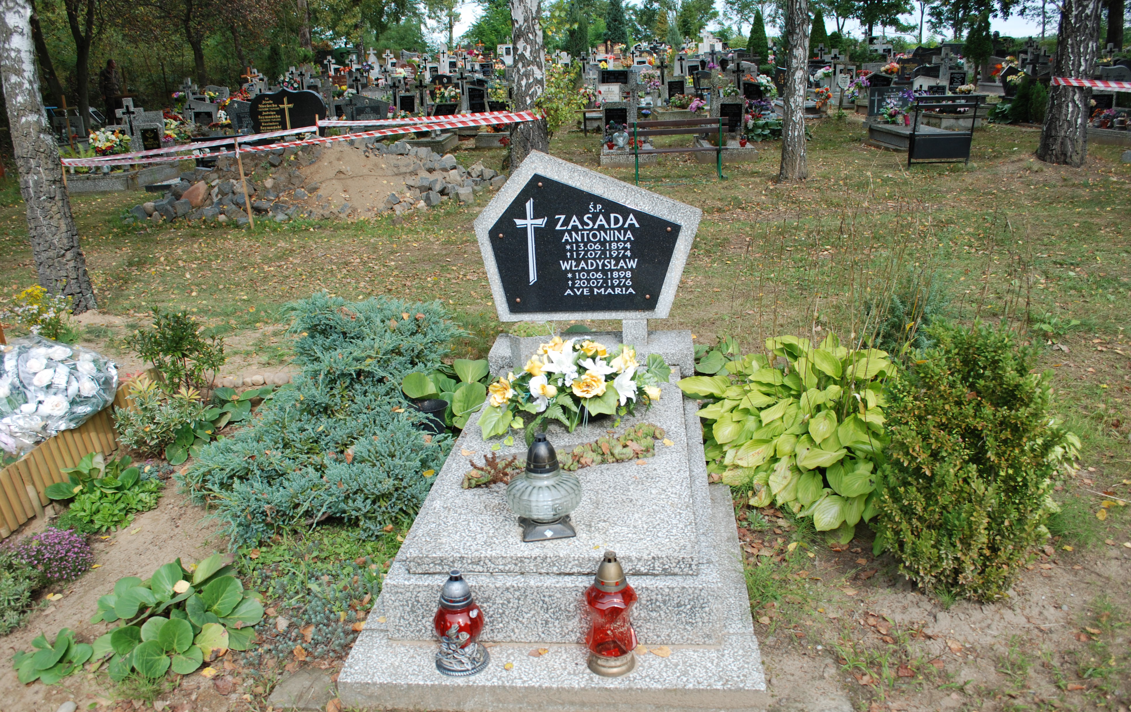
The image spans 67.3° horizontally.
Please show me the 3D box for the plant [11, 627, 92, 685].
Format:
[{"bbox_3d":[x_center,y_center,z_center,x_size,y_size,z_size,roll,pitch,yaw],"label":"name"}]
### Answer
[{"bbox_3d":[-1.400,0.822,2.318,0.210,0.110,0.190,-1,19,6],"label":"plant"}]

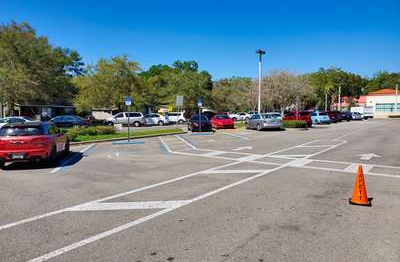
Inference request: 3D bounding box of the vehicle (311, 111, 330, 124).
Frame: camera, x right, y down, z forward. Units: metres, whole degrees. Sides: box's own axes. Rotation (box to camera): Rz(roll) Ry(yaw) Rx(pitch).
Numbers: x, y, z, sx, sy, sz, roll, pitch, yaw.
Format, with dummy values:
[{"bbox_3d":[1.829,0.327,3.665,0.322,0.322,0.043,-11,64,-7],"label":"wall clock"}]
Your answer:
[{"bbox_3d":[15.800,-1.663,40.975,1.820,1.650,4.300,0,4,-8],"label":"vehicle"}]

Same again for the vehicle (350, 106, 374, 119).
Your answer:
[{"bbox_3d":[39.500,-4.234,73.879,2.400,3.100,6.000,-1,3,-10],"label":"vehicle"}]

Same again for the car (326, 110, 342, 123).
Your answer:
[{"bbox_3d":[20.900,-2.081,48.962,1.870,1.700,4.600,-1,3,-10],"label":"car"}]

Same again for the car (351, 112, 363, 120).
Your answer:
[{"bbox_3d":[33.000,-3.136,65.431,1.850,1.600,4.600,0,4,-8],"label":"car"}]

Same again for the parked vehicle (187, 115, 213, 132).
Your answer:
[{"bbox_3d":[-0.050,-0.779,28.005,1.820,1.470,4.500,0,4,-6],"label":"parked vehicle"}]

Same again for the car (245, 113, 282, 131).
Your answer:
[{"bbox_3d":[6.100,-0.815,29.202,1.800,1.470,4.650,-1,3,-10],"label":"car"}]

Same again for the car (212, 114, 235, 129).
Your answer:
[{"bbox_3d":[2.200,-0.964,31.199,1.820,1.450,4.500,-1,4,-10],"label":"car"}]

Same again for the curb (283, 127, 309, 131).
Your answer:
[{"bbox_3d":[9.600,-0.242,30.041,2.700,0.150,0.600,-2,4,-30],"label":"curb"}]

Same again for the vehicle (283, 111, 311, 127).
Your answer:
[{"bbox_3d":[10.700,-1.273,33.785,1.950,1.750,4.800,0,4,-4],"label":"vehicle"}]

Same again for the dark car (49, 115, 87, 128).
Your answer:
[{"bbox_3d":[-15.200,-1.197,34.992,4.750,1.450,1.830,0,4,-7],"label":"dark car"}]

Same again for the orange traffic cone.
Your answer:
[{"bbox_3d":[2.940,0.976,5.490,0.370,0.720,0.370,1,4,18],"label":"orange traffic cone"}]

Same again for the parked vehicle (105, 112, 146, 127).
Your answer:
[{"bbox_3d":[-9.250,-1.396,36.781,4.950,1.750,1.950,-1,3,-9],"label":"parked vehicle"}]

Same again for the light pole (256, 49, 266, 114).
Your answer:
[{"bbox_3d":[7.200,-4.990,35.270,1.200,9.100,0.700,0,3,0],"label":"light pole"}]

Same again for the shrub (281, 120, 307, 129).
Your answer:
[{"bbox_3d":[9.400,-0.672,30.516,2.400,0.750,1.200,-2,4,-30],"label":"shrub"}]

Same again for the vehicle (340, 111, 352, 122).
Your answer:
[{"bbox_3d":[26.900,-2.647,57.446,1.880,1.600,4.700,0,4,-8],"label":"vehicle"}]

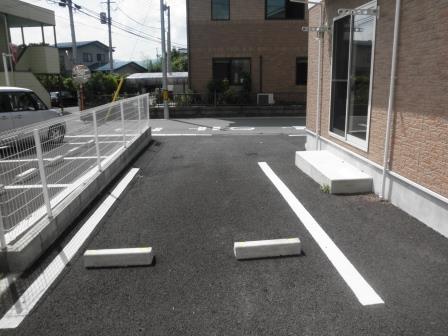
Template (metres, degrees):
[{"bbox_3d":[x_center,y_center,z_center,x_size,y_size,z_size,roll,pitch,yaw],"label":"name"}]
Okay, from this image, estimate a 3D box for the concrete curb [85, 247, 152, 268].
[{"bbox_3d":[-0.973,0.822,3.368,0.610,0.115,0.135,-2,13,-1],"label":"concrete curb"}]

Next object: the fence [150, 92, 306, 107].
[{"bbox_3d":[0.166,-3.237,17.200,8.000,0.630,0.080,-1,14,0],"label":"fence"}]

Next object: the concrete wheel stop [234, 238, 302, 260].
[{"bbox_3d":[0.416,0.762,3.443,0.610,0.115,0.135,-3,13,-5],"label":"concrete wheel stop"}]

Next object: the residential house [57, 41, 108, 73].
[{"bbox_3d":[-19.424,-13.213,50.077,6.800,7.400,6.600,6,15,29],"label":"residential house"}]

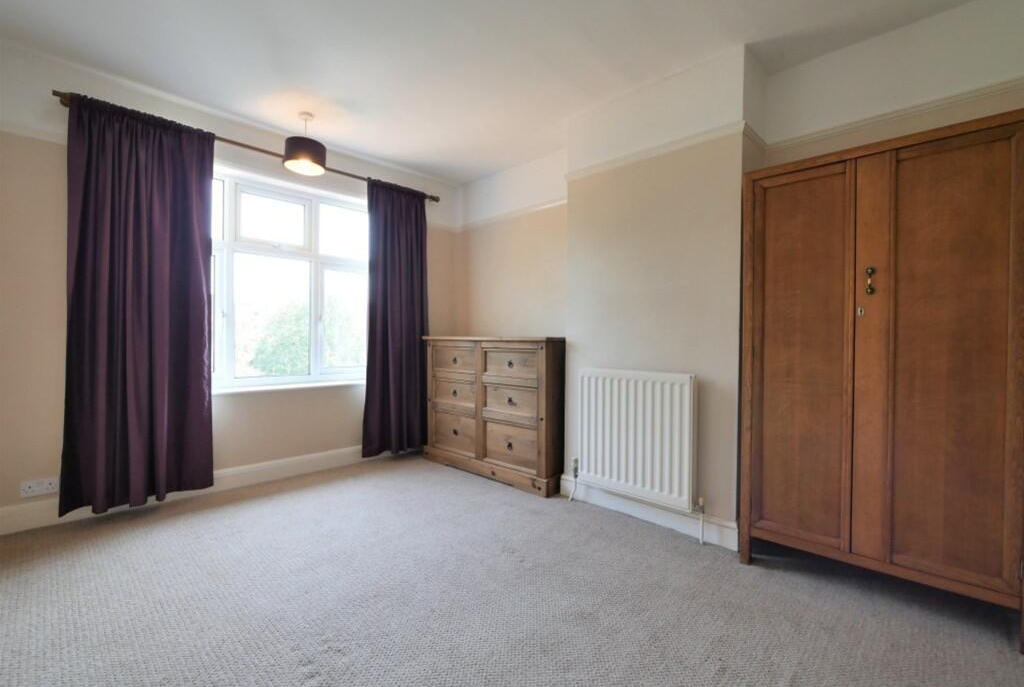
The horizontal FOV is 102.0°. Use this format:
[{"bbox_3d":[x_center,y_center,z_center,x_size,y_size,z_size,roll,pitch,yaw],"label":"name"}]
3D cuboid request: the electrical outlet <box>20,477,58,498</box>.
[{"bbox_3d":[-2.569,0.781,2.262,0.147,0.087,0.015,0,1,-43],"label":"electrical outlet"}]

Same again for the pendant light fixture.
[{"bbox_3d":[-1.344,-1.329,2.708,0.255,0.355,0.255,0,1,-26],"label":"pendant light fixture"}]

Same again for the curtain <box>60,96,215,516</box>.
[{"bbox_3d":[-2.188,-0.209,2.465,0.665,2.300,0.150,0,1,-43],"label":"curtain"}]

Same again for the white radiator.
[{"bbox_3d":[0.692,0.510,2.370,0.672,0.696,0.070,1,1,42],"label":"white radiator"}]

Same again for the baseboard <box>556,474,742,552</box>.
[{"bbox_3d":[0.729,0.949,2.405,1.063,0.145,0.022,1,1,42],"label":"baseboard"}]

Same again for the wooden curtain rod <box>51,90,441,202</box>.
[{"bbox_3d":[-1.573,-1.347,3.066,2.452,0.055,0.075,0,1,-43],"label":"wooden curtain rod"}]

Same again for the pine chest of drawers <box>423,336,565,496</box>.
[{"bbox_3d":[-0.116,0.483,3.316,1.315,1.050,0.430,1,1,41],"label":"pine chest of drawers"}]

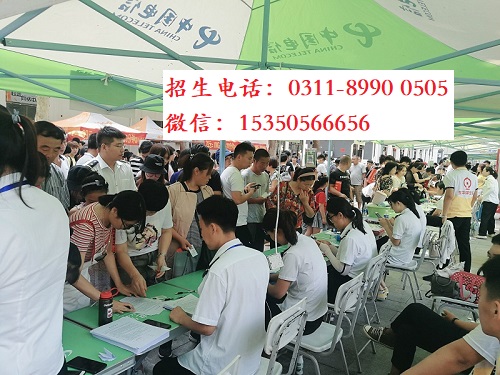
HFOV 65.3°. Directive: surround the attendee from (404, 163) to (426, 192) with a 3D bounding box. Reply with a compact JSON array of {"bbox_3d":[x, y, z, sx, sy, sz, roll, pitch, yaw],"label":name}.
[{"bbox_3d":[3.354,0.322,8.000,0.450,1.620,0.460,2,3,32],"label":"attendee"}]

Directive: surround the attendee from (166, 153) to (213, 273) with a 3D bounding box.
[{"bbox_3d":[-0.478,0.518,3.003,0.500,1.570,0.400,-2,5,-44],"label":"attendee"}]

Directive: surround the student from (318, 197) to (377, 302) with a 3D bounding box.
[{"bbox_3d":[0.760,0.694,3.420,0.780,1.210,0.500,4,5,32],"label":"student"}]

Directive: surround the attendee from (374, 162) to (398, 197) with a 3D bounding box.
[{"bbox_3d":[2.450,0.378,7.000,0.420,1.600,0.460,2,3,34],"label":"attendee"}]

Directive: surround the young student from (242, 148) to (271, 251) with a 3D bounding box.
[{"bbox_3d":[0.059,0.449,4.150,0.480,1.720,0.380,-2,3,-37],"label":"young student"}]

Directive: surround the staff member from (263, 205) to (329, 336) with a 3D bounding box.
[{"bbox_3d":[0.160,0.769,2.650,0.760,1.220,0.460,2,3,34],"label":"staff member"}]

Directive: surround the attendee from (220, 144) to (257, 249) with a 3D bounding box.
[{"bbox_3d":[-0.131,0.406,3.837,0.480,1.690,0.480,2,4,-5],"label":"attendee"}]

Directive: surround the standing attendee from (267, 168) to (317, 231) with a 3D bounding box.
[{"bbox_3d":[0.447,0.537,4.200,0.500,1.540,0.420,-2,3,-34],"label":"standing attendee"}]

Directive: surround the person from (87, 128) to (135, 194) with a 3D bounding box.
[{"bbox_3d":[-1.064,0.407,2.907,0.340,1.710,0.520,5,5,42],"label":"person"}]

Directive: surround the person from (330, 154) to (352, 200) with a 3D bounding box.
[{"bbox_3d":[1.402,0.321,6.156,0.500,1.680,0.420,0,5,-32],"label":"person"}]

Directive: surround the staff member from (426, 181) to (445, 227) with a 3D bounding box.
[{"bbox_3d":[3.339,0.552,6.800,0.780,1.270,0.480,2,3,34],"label":"staff member"}]

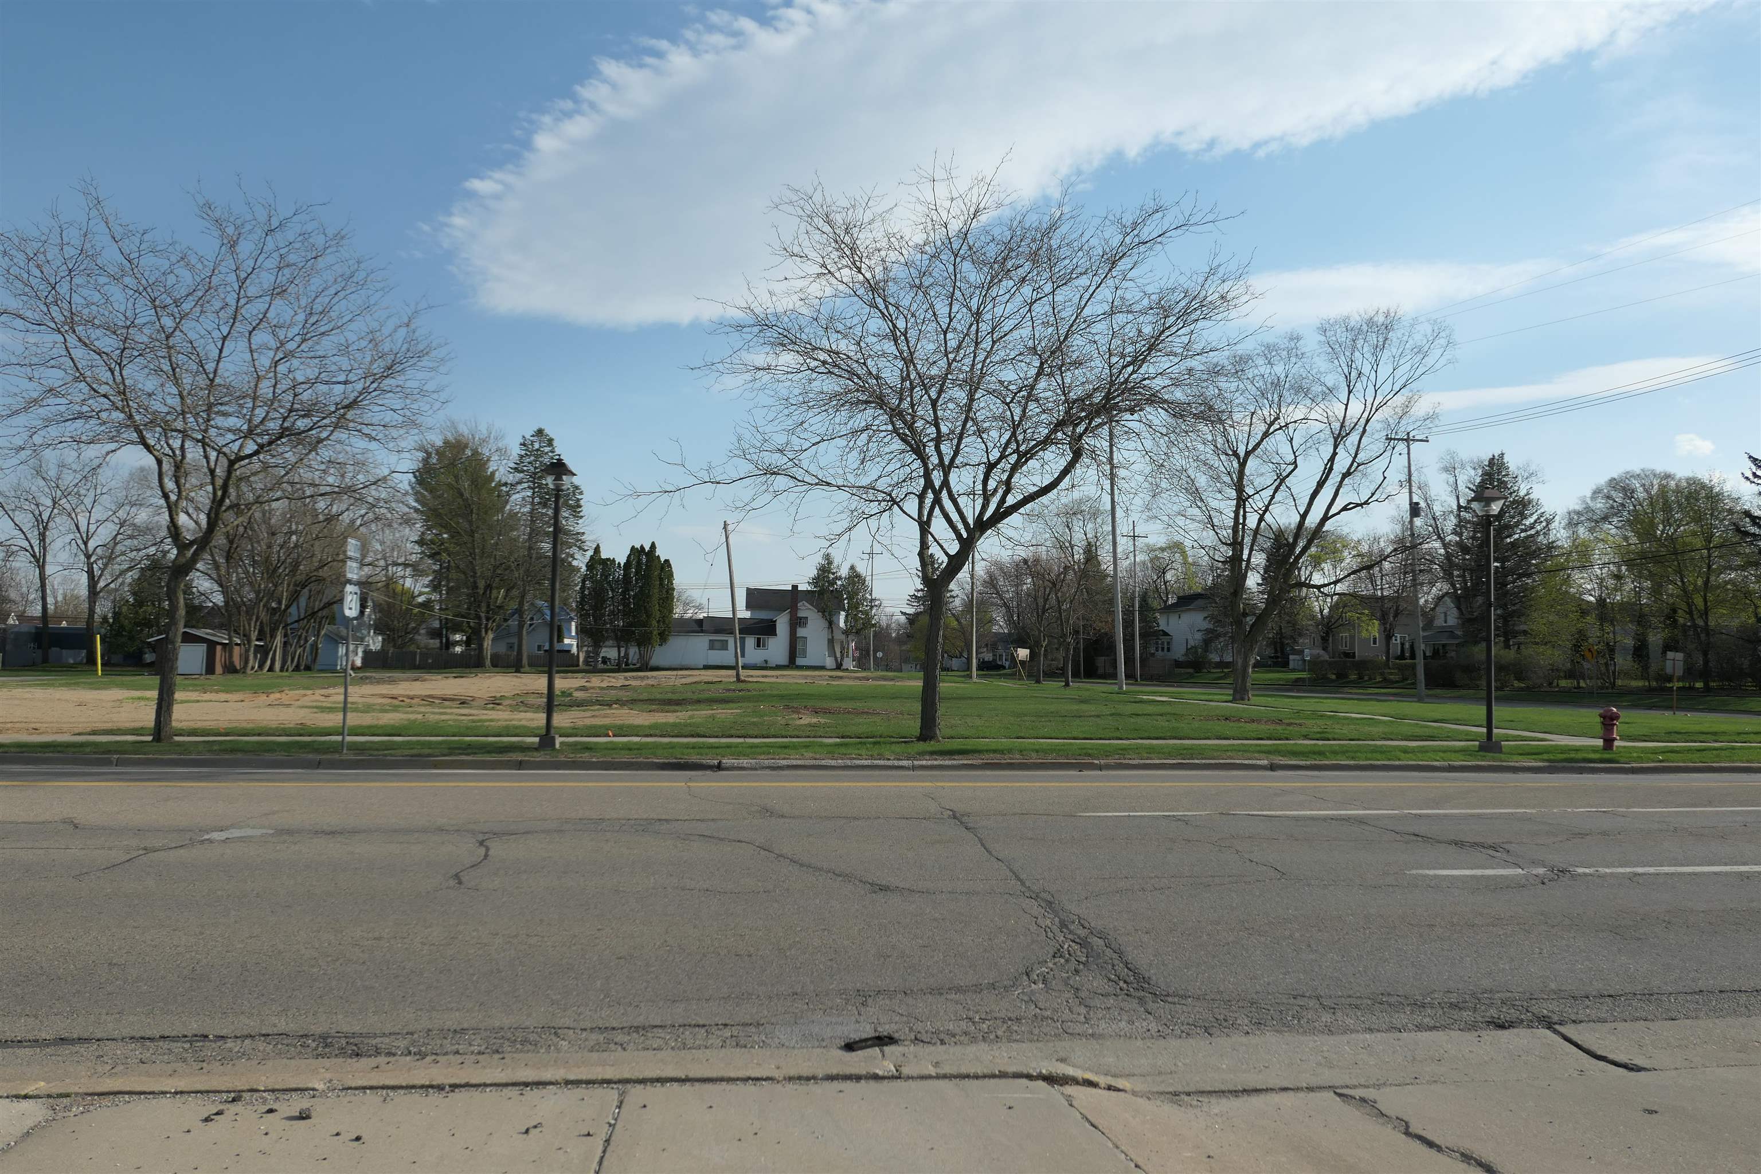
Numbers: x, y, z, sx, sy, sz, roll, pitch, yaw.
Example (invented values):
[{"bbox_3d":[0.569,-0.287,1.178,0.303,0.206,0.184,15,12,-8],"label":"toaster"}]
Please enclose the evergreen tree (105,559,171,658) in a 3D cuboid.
[{"bbox_3d":[-61.778,2.004,98.277,6.200,9.110,6.200,3,-4,-32],"label":"evergreen tree"}]

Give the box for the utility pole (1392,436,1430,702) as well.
[{"bbox_3d":[23.940,-0.820,53.000,2.100,12.000,0.450,2,-3,-13],"label":"utility pole"}]

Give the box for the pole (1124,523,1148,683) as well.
[{"bbox_3d":[18.700,1.240,86.000,2.000,11.730,0.350,2,-3,-13],"label":"pole"}]

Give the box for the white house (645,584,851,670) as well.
[{"bbox_3d":[-13.610,4.110,121.000,20.500,8.780,9.500,1,-3,-7],"label":"white house"}]

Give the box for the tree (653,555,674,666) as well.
[{"bbox_3d":[-19.200,2.190,104.000,2.300,10.230,2.300,1,-3,0],"label":"tree"}]

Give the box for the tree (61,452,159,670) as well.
[{"bbox_3d":[-68.250,-2.260,104.000,8.700,18.380,8.400,1,-3,0],"label":"tree"}]

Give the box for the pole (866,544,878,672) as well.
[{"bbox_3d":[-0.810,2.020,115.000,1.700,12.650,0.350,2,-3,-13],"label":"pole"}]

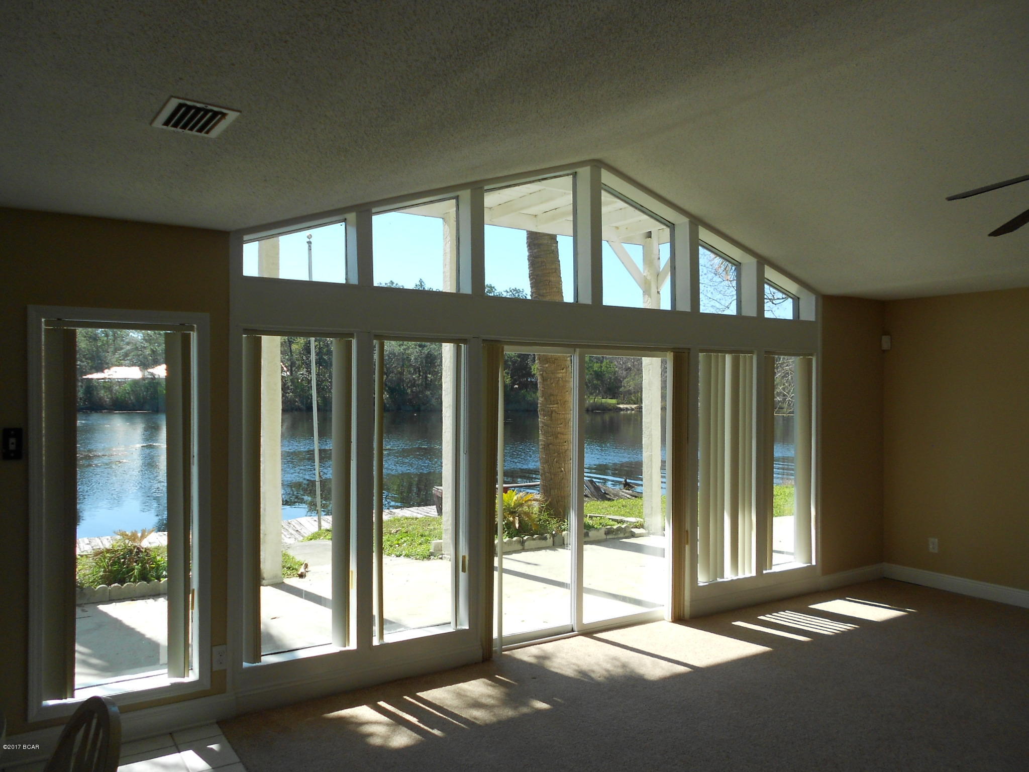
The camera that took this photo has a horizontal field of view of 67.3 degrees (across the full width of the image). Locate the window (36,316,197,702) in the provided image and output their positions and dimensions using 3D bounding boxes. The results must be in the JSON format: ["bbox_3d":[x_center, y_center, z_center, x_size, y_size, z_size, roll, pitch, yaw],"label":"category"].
[{"bbox_3d":[-1.916,0.571,3.764,0.683,1.752,0.080,0,0,-32],"label":"window"}]

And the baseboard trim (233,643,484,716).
[{"bbox_3d":[-0.815,1.635,4.366,1.482,0.130,0.020,0,0,-32],"label":"baseboard trim"}]

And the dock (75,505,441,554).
[{"bbox_3d":[-3.287,2.161,11.355,5.500,0.170,1.320,0,0,-32],"label":"dock"}]

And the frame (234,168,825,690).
[{"bbox_3d":[0.527,0.061,5.302,4.791,3.195,0.170,0,0,-32],"label":"frame"}]

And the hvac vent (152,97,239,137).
[{"bbox_3d":[-0.962,-0.795,2.328,0.193,0.026,0.286,0,-1,-37],"label":"hvac vent"}]

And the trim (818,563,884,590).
[{"bbox_3d":[2.955,1.658,6.726,0.898,0.130,0.020,0,0,-32],"label":"trim"}]

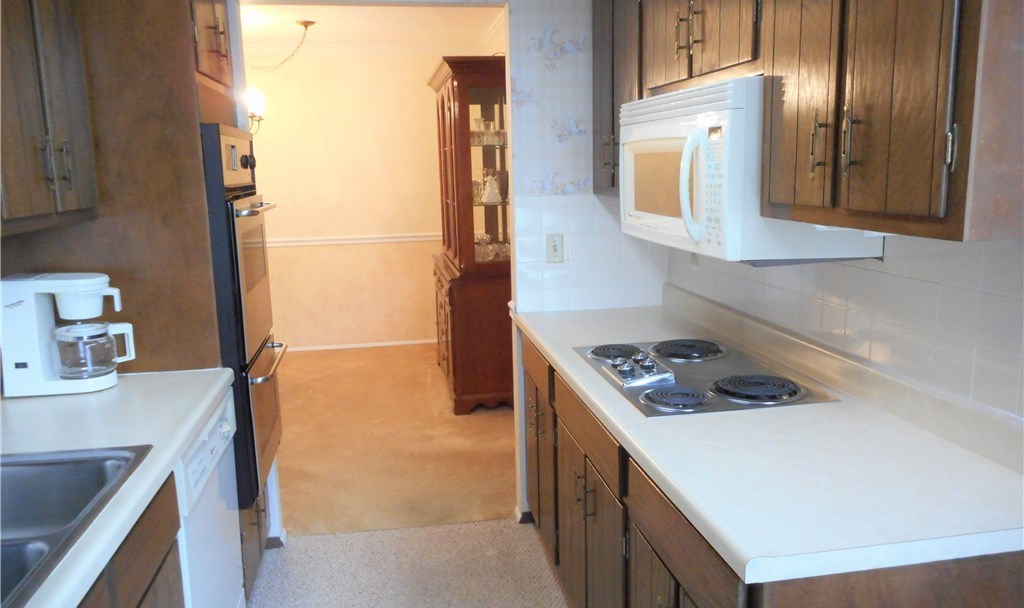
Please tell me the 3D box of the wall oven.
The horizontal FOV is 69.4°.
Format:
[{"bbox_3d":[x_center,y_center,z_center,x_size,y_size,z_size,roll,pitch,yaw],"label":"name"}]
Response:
[{"bbox_3d":[-1.090,0.024,2.444,0.605,1.166,0.563,-3,11,-10],"label":"wall oven"}]

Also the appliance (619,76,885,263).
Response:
[{"bbox_3d":[0.597,-0.368,2.032,0.411,0.407,0.759,-3,11,-10],"label":"appliance"}]

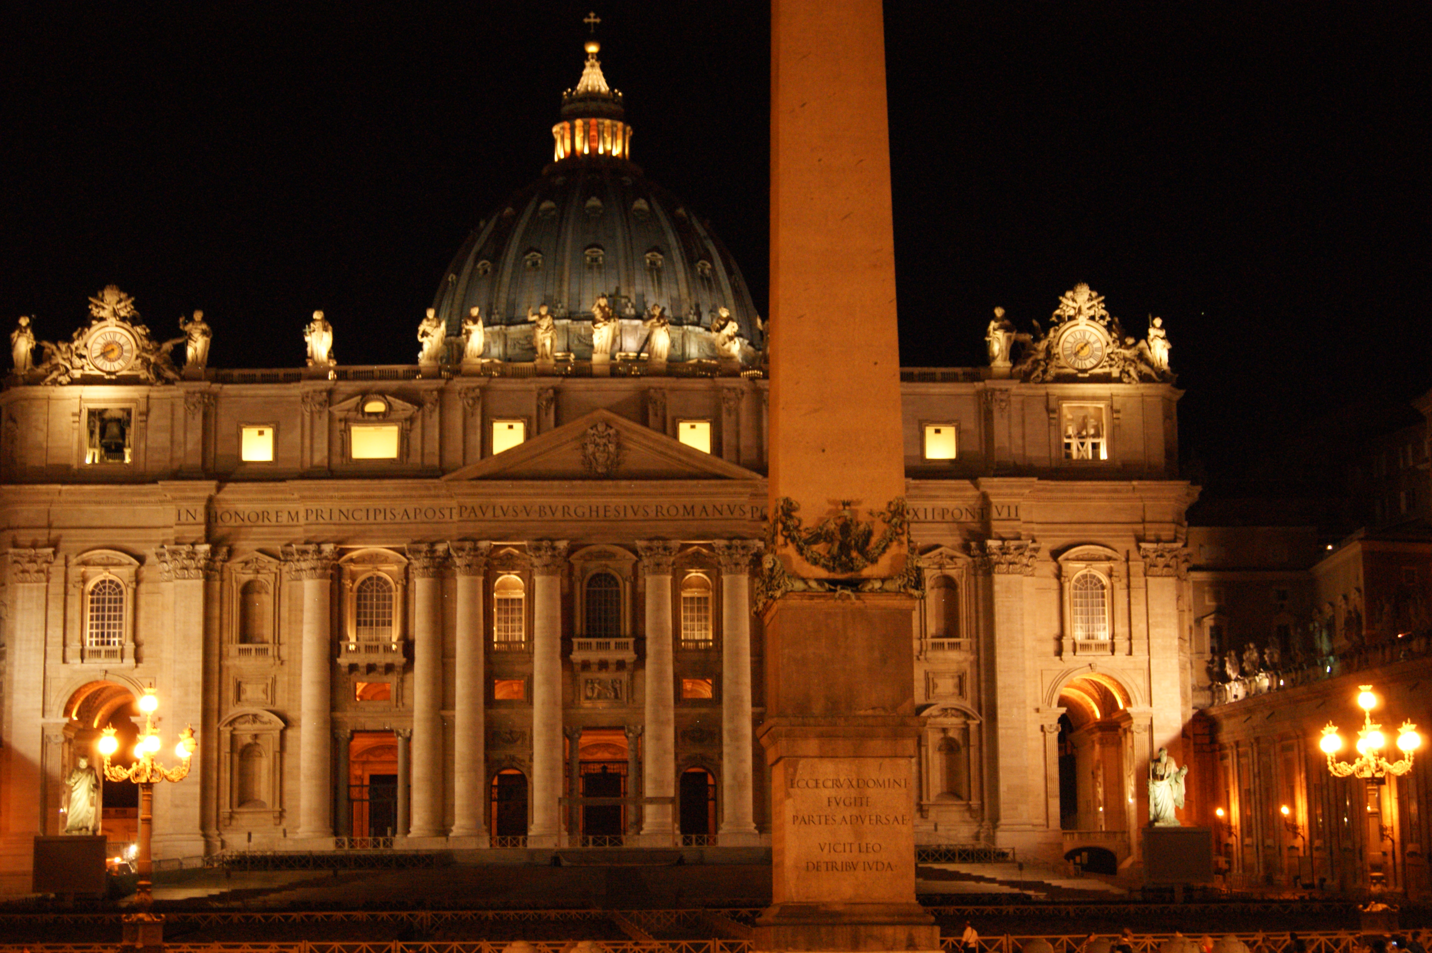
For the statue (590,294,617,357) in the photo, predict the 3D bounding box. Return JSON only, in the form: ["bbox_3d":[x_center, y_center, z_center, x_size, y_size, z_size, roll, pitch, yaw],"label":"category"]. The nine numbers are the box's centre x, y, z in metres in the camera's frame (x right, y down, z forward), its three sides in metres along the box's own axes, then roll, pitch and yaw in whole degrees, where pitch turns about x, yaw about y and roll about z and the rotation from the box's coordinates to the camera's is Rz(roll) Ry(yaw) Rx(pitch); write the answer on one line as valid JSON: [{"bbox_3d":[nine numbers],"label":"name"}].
[{"bbox_3d":[-11.022,-14.873,234.407,2.581,6.113,2.000,0,-10,-3],"label":"statue"}]

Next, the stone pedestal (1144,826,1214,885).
[{"bbox_3d":[32.511,26.776,167.566,4.400,4.223,4.200,0,-10,-3],"label":"stone pedestal"}]

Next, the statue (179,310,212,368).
[{"bbox_3d":[-50.361,-13.177,230.444,2.900,5.600,1.950,0,-10,-3],"label":"statue"}]

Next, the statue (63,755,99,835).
[{"bbox_3d":[-44.343,22.233,166.627,2.300,5.550,2.000,1,-10,-9],"label":"statue"}]

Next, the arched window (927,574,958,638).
[{"bbox_3d":[21.999,12.574,231.314,3.111,6.220,1.000,0,-10,-3],"label":"arched window"}]

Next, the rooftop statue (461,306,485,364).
[{"bbox_3d":[-24.257,-14.101,237.842,2.350,5.550,2.000,0,-10,-3],"label":"rooftop statue"}]

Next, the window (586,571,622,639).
[{"bbox_3d":[-10.814,12.248,228.196,3.500,6.136,0.700,0,-10,-3],"label":"window"}]

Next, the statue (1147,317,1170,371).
[{"bbox_3d":[43.743,-13.210,235.830,2.150,5.300,1.800,0,-10,-3],"label":"statue"}]

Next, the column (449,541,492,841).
[{"bbox_3d":[-23.091,20.279,224.652,3.900,28.193,3.700,0,-10,-3],"label":"column"}]

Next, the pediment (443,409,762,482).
[{"bbox_3d":[-10.914,-3.002,228.910,30.294,6.426,3.000,0,-10,-3],"label":"pediment"}]

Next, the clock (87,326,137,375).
[{"bbox_3d":[-58.490,-12.191,231.030,4.874,4.890,0.800,0,-10,-3],"label":"clock"}]

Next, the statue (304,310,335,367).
[{"bbox_3d":[-39.564,-13.775,237.993,2.900,5.500,2.000,0,-10,-3],"label":"statue"}]

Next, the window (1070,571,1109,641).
[{"bbox_3d":[36.078,12.469,230.330,3.406,6.629,0.700,0,-10,-3],"label":"window"}]

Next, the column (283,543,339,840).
[{"bbox_3d":[-37.970,20.223,225.190,4.400,28.192,4.100,0,-10,-3],"label":"column"}]

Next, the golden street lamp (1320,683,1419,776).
[{"bbox_3d":[19.535,7.641,71.388,2.850,2.750,2.850,-2,-10,8],"label":"golden street lamp"}]

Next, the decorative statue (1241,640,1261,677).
[{"bbox_3d":[48.282,16.430,215.000,1.400,3.131,1.500,1,-10,-11],"label":"decorative statue"}]

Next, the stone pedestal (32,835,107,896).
[{"bbox_3d":[-44.424,26.861,163.985,4.400,4.221,4.200,0,-10,-3],"label":"stone pedestal"}]

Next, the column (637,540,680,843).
[{"bbox_3d":[-5.598,20.753,231.008,3.950,29.100,3.950,0,-10,-3],"label":"column"}]

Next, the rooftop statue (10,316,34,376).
[{"bbox_3d":[-67.059,-12.755,230.611,2.250,5.650,1.800,0,-10,-3],"label":"rooftop statue"}]

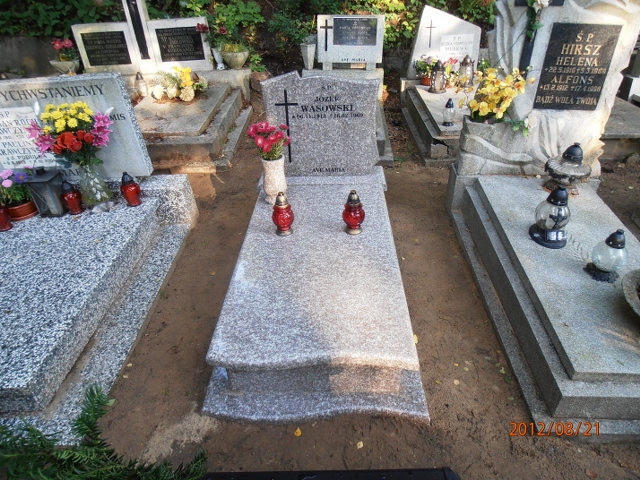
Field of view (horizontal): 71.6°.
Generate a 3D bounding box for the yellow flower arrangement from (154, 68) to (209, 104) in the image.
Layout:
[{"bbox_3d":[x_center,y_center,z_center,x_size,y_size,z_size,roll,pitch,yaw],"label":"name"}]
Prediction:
[{"bbox_3d":[-1.443,-1.590,4.520,0.490,0.270,0.310,0,34,2],"label":"yellow flower arrangement"}]

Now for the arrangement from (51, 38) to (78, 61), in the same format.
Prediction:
[{"bbox_3d":[-2.937,-2.171,5.053,0.250,0.220,0.200,0,34,2],"label":"arrangement"}]

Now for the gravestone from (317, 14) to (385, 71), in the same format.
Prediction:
[{"bbox_3d":[0.334,-2.133,4.822,0.705,0.560,0.090,0,34,2],"label":"gravestone"}]

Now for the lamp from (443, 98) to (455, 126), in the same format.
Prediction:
[{"bbox_3d":[1.062,-1.039,3.612,0.095,0.207,0.095,0,34,2],"label":"lamp"}]

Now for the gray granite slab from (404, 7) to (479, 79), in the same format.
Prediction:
[{"bbox_3d":[1.284,-2.021,4.577,0.720,0.680,0.110,0,34,2],"label":"gray granite slab"}]

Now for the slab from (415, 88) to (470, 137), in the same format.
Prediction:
[{"bbox_3d":[1.315,-1.231,4.116,0.653,0.050,1.370,0,34,2],"label":"slab"}]

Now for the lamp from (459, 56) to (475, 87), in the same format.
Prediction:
[{"bbox_3d":[1.495,-1.720,4.554,0.150,0.285,0.150,0,34,2],"label":"lamp"}]

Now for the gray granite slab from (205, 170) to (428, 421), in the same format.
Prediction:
[{"bbox_3d":[-0.005,0.098,2.381,0.870,0.270,1.780,0,34,2],"label":"gray granite slab"}]

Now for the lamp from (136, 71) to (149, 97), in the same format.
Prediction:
[{"bbox_3d":[-1.857,-1.647,4.705,0.100,0.220,0.100,0,34,2],"label":"lamp"}]

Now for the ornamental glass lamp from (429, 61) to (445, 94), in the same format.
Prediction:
[{"bbox_3d":[1.180,-1.622,4.419,0.160,0.285,0.160,0,34,2],"label":"ornamental glass lamp"}]

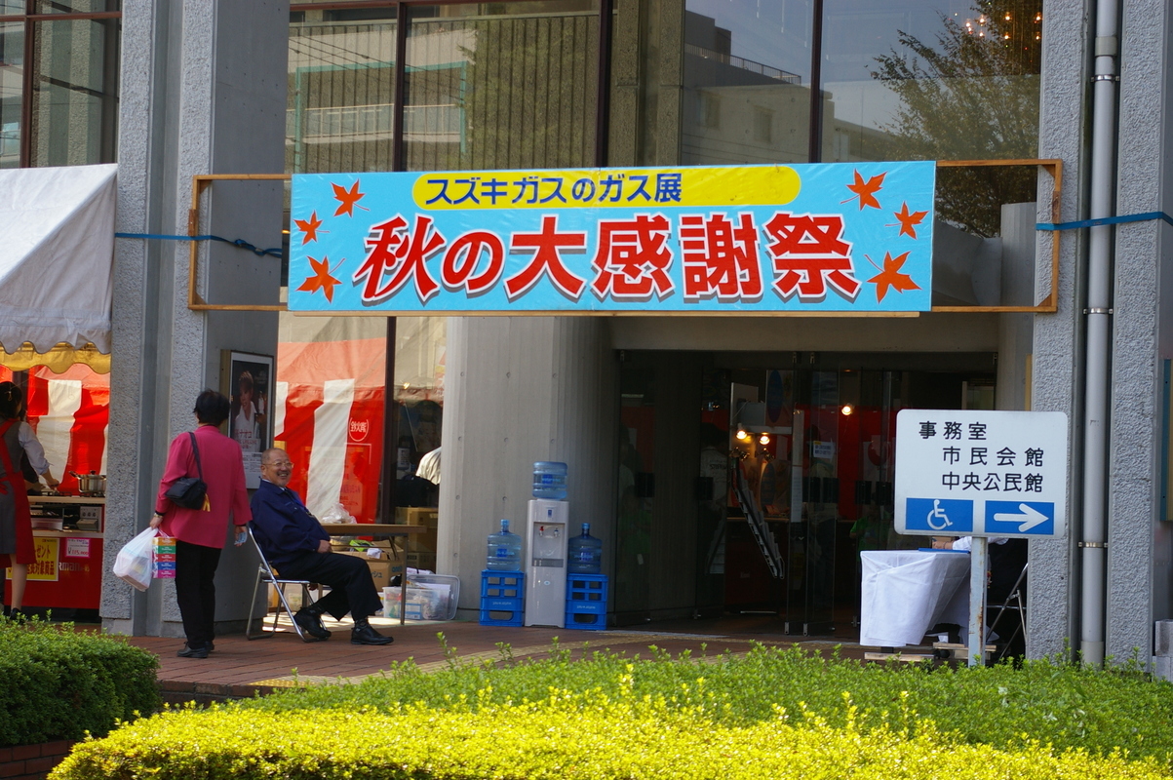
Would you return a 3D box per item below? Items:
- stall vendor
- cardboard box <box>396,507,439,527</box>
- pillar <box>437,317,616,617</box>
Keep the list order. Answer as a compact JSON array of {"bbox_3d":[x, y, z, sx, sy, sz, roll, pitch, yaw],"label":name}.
[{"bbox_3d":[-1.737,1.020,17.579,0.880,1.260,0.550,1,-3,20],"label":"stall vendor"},{"bbox_3d":[-1.380,1.065,22.100,0.380,0.190,0.320,1,-2,14],"label":"cardboard box"},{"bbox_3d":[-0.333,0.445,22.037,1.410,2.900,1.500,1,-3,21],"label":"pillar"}]

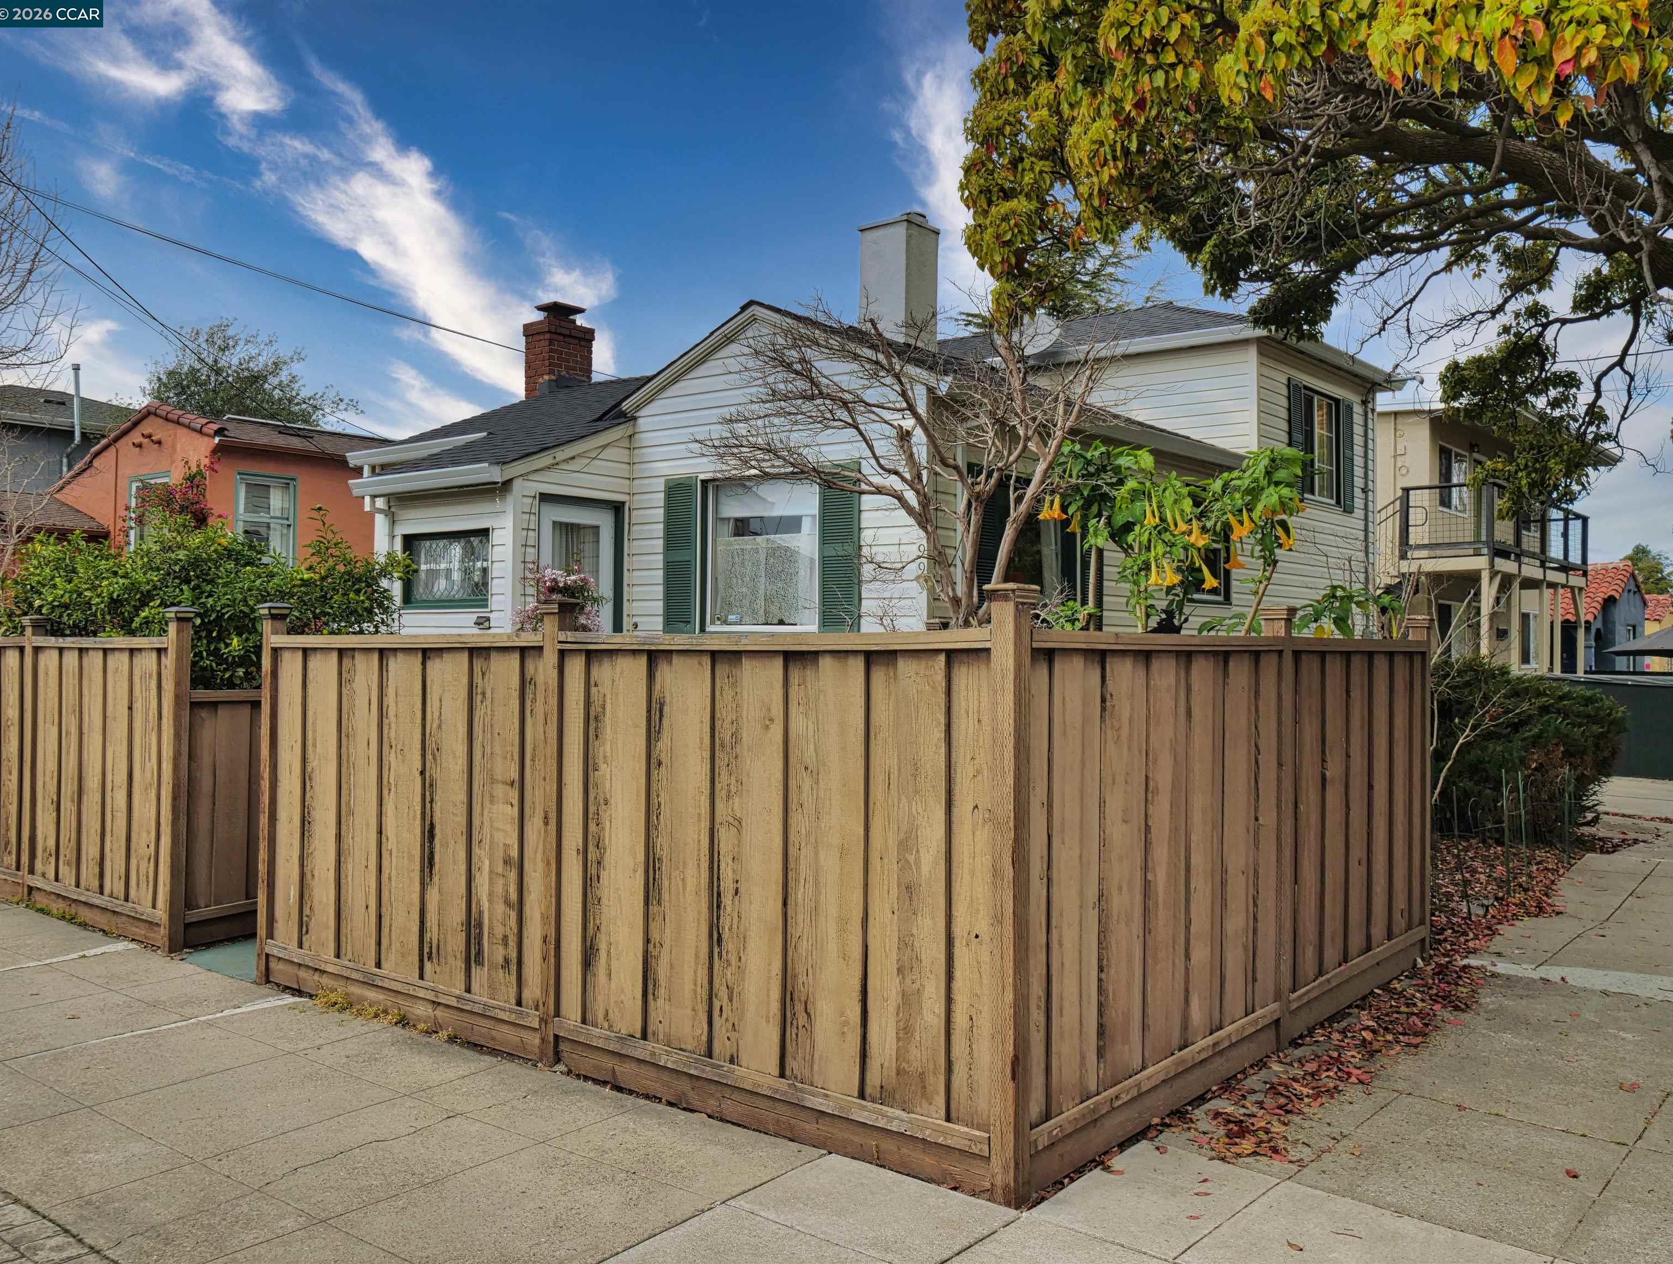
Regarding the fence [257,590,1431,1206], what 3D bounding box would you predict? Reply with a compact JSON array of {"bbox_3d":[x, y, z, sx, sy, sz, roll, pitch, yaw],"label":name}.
[{"bbox_3d":[0.188,0.813,6.895,4.269,1.806,4.236,0,-1,40],"label":"fence"}]

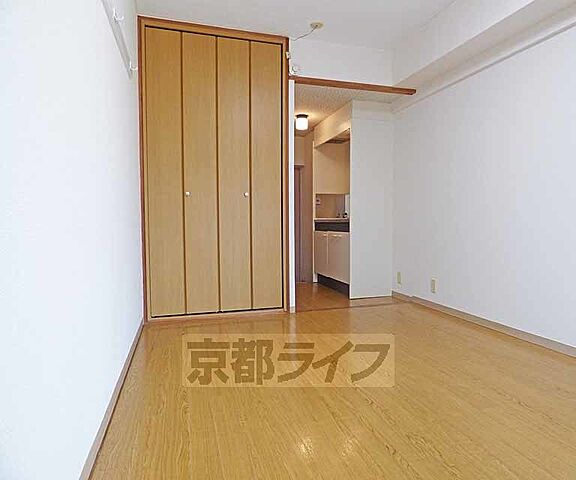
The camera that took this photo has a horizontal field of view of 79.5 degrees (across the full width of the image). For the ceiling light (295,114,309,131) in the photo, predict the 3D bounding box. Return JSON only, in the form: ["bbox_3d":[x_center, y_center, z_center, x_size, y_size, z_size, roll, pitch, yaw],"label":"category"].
[{"bbox_3d":[0.168,-1.376,4.060,0.150,0.165,0.150,0,2,0],"label":"ceiling light"}]

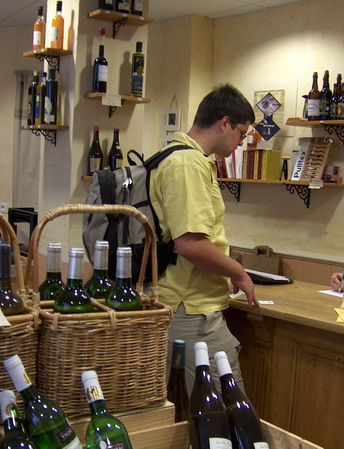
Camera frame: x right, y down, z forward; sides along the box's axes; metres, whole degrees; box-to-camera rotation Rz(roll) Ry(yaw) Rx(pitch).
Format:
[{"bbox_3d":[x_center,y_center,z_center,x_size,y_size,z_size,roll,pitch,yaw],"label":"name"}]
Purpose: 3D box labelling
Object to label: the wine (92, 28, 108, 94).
[{"bbox_3d":[-0.411,-0.954,3.740,0.082,0.372,0.082,3,5,0],"label":"wine"}]

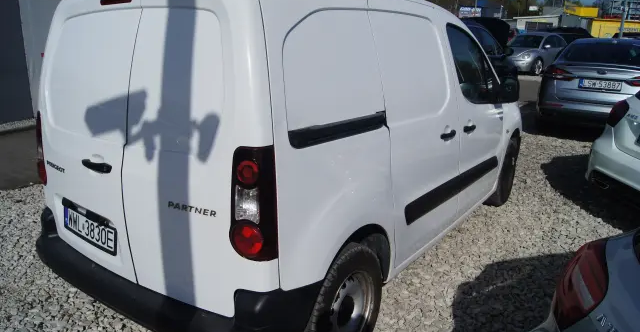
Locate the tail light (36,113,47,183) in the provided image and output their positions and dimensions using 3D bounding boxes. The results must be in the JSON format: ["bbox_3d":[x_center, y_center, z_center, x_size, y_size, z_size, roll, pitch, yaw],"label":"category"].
[{"bbox_3d":[-1.502,-0.083,2.646,0.150,0.440,0.165,10,17,35],"label":"tail light"}]

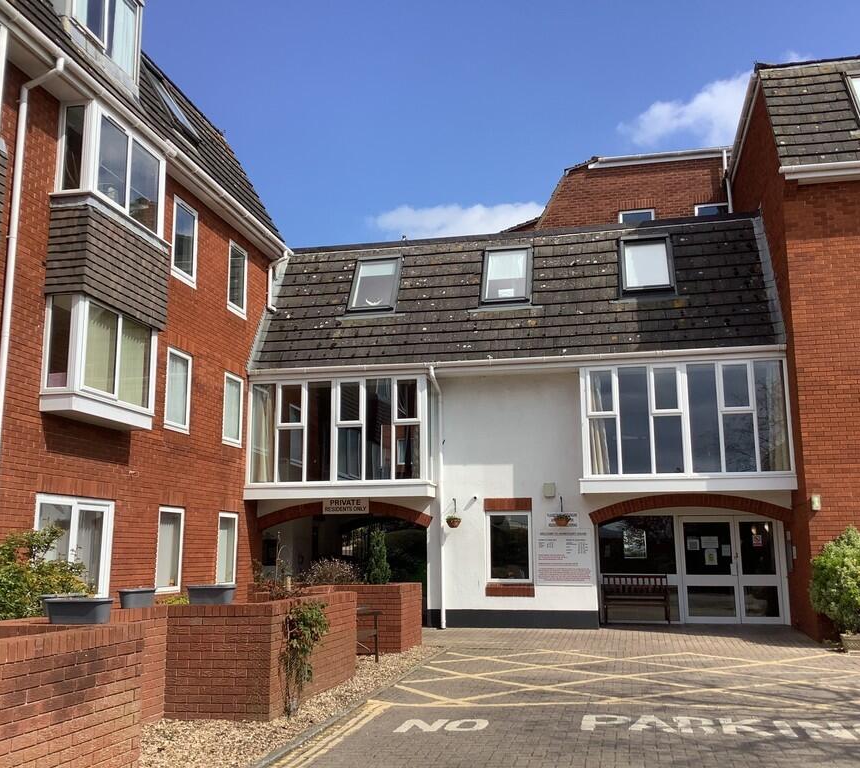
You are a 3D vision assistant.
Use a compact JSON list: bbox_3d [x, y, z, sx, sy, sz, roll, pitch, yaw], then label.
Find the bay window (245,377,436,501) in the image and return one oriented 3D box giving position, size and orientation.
[{"bbox_3d":[-1.678,1.044,17.311,3.520,2.260,0.720,-2,-10,12],"label":"bay window"}]

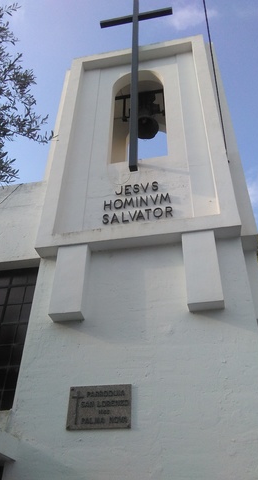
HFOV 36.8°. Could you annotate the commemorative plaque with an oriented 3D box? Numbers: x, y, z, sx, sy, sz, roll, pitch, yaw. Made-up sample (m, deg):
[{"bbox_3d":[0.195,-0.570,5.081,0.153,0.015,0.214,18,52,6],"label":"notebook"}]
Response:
[{"bbox_3d":[-0.325,1.842,4.294,0.719,0.455,0.030,-6,-38,10],"label":"commemorative plaque"}]

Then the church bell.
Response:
[{"bbox_3d":[0.360,-2.770,8.535,0.607,1.056,0.572,1,-37,1],"label":"church bell"}]

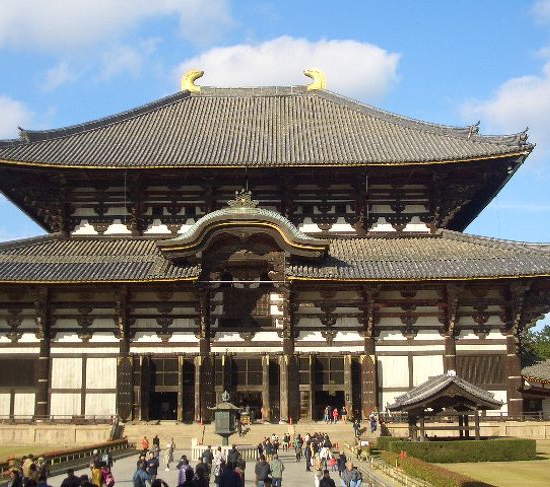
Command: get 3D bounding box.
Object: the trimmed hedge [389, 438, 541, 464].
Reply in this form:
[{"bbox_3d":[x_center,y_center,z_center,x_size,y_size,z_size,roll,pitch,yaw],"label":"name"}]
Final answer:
[{"bbox_3d":[12.024,13.422,59.492,9.330,1.300,1.600,0,-10,1],"label":"trimmed hedge"}]

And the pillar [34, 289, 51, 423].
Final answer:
[{"bbox_3d":[-24.968,11.895,98.922,1.250,14.237,1.300,0,-11,0],"label":"pillar"}]

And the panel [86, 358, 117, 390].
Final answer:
[{"bbox_3d":[-18.556,13.891,98.515,3.269,3.345,0.200,0,-11,0],"label":"panel"}]

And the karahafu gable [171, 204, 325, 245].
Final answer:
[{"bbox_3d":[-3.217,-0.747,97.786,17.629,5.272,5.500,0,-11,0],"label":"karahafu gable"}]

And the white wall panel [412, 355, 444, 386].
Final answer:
[{"bbox_3d":[16.480,13.695,98.720,3.311,3.266,0.150,0,-11,1],"label":"white wall panel"}]

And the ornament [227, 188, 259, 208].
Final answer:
[{"bbox_3d":[-3.243,-4.595,94.398,3.265,2.054,0.800,0,-11,1],"label":"ornament"}]

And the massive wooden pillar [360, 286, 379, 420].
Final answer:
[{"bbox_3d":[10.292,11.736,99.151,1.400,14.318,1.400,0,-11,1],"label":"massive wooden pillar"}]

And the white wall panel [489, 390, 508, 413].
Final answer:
[{"bbox_3d":[23.741,17.089,98.012,2.232,2.603,0.150,0,-11,1],"label":"white wall panel"}]

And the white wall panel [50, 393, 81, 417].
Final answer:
[{"bbox_3d":[-22.342,17.444,98.393,3.400,2.750,0.200,0,-10,1],"label":"white wall panel"}]

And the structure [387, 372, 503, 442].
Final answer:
[{"bbox_3d":[11.351,12.012,64.739,7.690,5.760,7.600,0,-10,1],"label":"structure"}]

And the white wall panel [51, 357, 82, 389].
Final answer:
[{"bbox_3d":[-22.373,14.025,99.077,3.239,3.257,0.150,0,-11,1],"label":"white wall panel"}]

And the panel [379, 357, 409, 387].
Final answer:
[{"bbox_3d":[12.679,13.797,98.414,3.208,3.394,0.200,0,-11,0],"label":"panel"}]

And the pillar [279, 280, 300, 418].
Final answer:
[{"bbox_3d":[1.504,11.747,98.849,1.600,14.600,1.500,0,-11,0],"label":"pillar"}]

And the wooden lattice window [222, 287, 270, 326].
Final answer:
[{"bbox_3d":[-3.092,6.855,99.803,5.209,4.198,0.350,0,-11,0],"label":"wooden lattice window"}]

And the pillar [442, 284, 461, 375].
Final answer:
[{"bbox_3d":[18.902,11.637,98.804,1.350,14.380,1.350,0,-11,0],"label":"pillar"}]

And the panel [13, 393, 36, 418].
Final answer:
[{"bbox_3d":[-26.634,17.291,97.895,2.397,2.726,0.200,0,-11,0],"label":"panel"}]

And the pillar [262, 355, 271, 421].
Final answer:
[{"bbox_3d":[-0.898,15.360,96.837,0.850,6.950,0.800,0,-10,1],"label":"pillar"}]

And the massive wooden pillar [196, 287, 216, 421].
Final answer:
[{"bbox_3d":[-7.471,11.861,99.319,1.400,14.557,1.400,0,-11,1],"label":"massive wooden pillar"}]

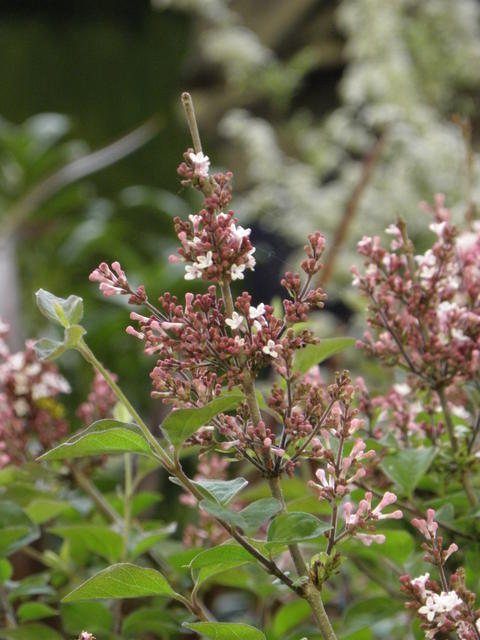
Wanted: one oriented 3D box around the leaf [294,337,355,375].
[{"bbox_3d":[0.034,0.014,1.640,0.027,0.013,0.015,-25,8,0],"label":"leaf"}]

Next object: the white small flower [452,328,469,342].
[{"bbox_3d":[0.109,0.008,2.010,0.008,0.007,0.007,0,6,0],"label":"white small flower"}]

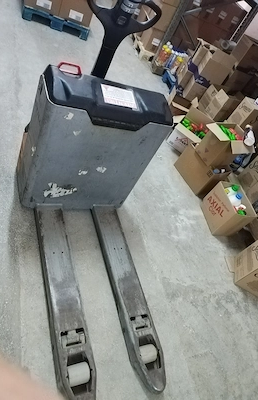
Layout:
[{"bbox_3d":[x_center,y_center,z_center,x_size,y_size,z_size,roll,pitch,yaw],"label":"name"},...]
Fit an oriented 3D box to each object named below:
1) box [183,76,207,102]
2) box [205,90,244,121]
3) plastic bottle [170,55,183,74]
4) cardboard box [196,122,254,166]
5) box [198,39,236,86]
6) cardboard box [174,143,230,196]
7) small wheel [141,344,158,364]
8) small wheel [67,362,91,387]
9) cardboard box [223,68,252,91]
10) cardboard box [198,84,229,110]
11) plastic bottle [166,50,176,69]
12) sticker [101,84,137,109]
[{"bbox_3d":[0.819,-1.308,3.615,0.221,0.222,0.156,16,46,-18],"label":"box"},{"bbox_3d":[1.108,-1.075,3.489,0.235,0.324,0.165,-1,54,-31],"label":"box"},{"bbox_3d":[0.622,-1.750,3.885,0.066,0.242,0.075,6,50,-27],"label":"plastic bottle"},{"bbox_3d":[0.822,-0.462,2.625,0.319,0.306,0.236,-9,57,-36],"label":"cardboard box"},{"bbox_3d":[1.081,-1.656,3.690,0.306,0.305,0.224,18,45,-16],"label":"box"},{"bbox_3d":[0.683,-0.291,2.802,0.254,0.283,0.369,-12,59,-37],"label":"cardboard box"},{"bbox_3d":[0.104,0.822,1.605,0.087,0.086,0.086,1,52,-30],"label":"small wheel"},{"bbox_3d":[-0.235,0.816,1.410,0.087,0.086,0.086,1,52,-30],"label":"small wheel"},{"bbox_3d":[1.294,-1.512,3.747,0.295,0.295,0.245,7,50,-26],"label":"cardboard box"},{"bbox_3d":[0.999,-1.106,3.458,0.235,0.314,0.200,-1,54,-31],"label":"cardboard box"},{"bbox_3d":[0.550,-1.826,3.927,0.065,0.235,0.075,-16,61,-39],"label":"plastic bottle"},{"bbox_3d":[-0.044,-0.516,1.505,0.188,0.004,0.112,1,67,-30],"label":"sticker"}]

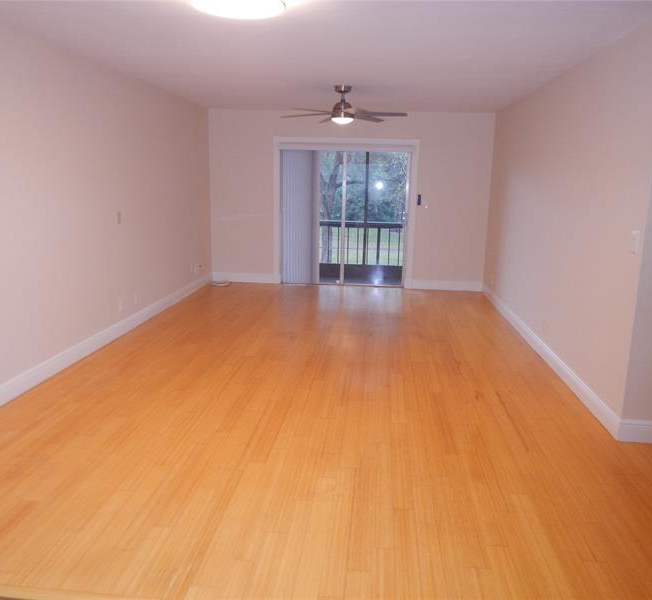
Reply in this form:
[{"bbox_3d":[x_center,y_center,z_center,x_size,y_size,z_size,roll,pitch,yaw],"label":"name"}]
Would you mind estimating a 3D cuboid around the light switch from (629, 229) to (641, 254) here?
[{"bbox_3d":[1.774,-0.341,3.200,0.012,0.125,0.098,2,12,5],"label":"light switch"}]

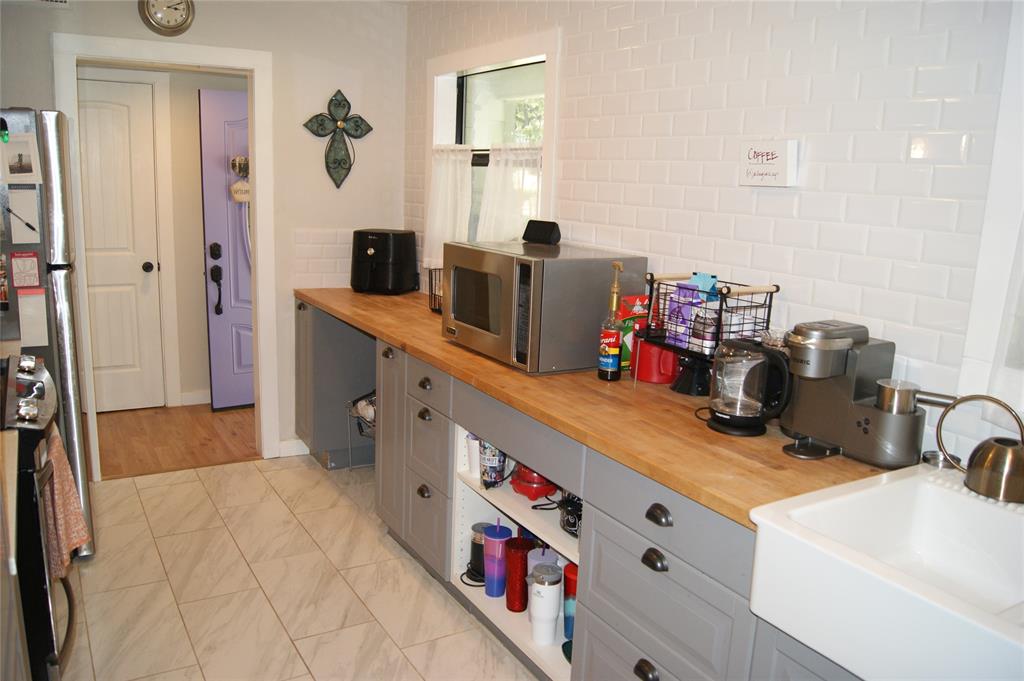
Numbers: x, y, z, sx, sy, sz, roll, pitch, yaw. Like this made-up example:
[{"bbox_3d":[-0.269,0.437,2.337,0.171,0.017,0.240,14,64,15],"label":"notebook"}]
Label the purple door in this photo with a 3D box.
[{"bbox_3d":[-1.548,-0.566,5.077,0.910,2.030,0.045,-6,15,-32],"label":"purple door"}]

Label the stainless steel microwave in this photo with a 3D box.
[{"bbox_3d":[0.101,-0.148,2.825,0.470,0.370,0.630,-5,14,-31],"label":"stainless steel microwave"}]

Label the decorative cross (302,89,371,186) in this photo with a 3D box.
[{"bbox_3d":[-0.921,-1.070,4.090,0.388,0.517,0.035,-5,14,-32],"label":"decorative cross"}]

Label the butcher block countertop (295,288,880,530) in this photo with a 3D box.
[{"bbox_3d":[-0.083,0.034,3.102,0.635,0.040,3.250,-6,15,-32],"label":"butcher block countertop"}]

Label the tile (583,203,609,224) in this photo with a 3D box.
[{"bbox_3d":[0.327,-0.486,2.935,0.009,0.076,0.150,-5,14,-32],"label":"tile"}]

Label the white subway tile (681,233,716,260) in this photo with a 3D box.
[{"bbox_3d":[0.611,-0.308,2.530,0.010,0.077,0.151,-6,15,-32],"label":"white subway tile"}]

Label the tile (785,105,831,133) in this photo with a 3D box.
[{"bbox_3d":[0.827,-0.618,2.148,0.009,0.076,0.152,-7,15,-32],"label":"tile"}]

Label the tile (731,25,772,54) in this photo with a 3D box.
[{"bbox_3d":[0.712,-0.891,2.285,0.009,0.076,0.152,-7,15,-32],"label":"tile"}]

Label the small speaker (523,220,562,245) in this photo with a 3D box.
[{"bbox_3d":[0.119,-0.441,3.122,0.148,0.086,0.073,13,16,42],"label":"small speaker"}]

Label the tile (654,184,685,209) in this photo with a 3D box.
[{"bbox_3d":[0.532,-0.490,2.614,0.010,0.076,0.152,-5,14,-32],"label":"tile"}]

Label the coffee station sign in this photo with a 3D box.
[{"bbox_3d":[0.735,-0.507,2.201,0.040,0.130,0.173,-5,14,-32],"label":"coffee station sign"}]

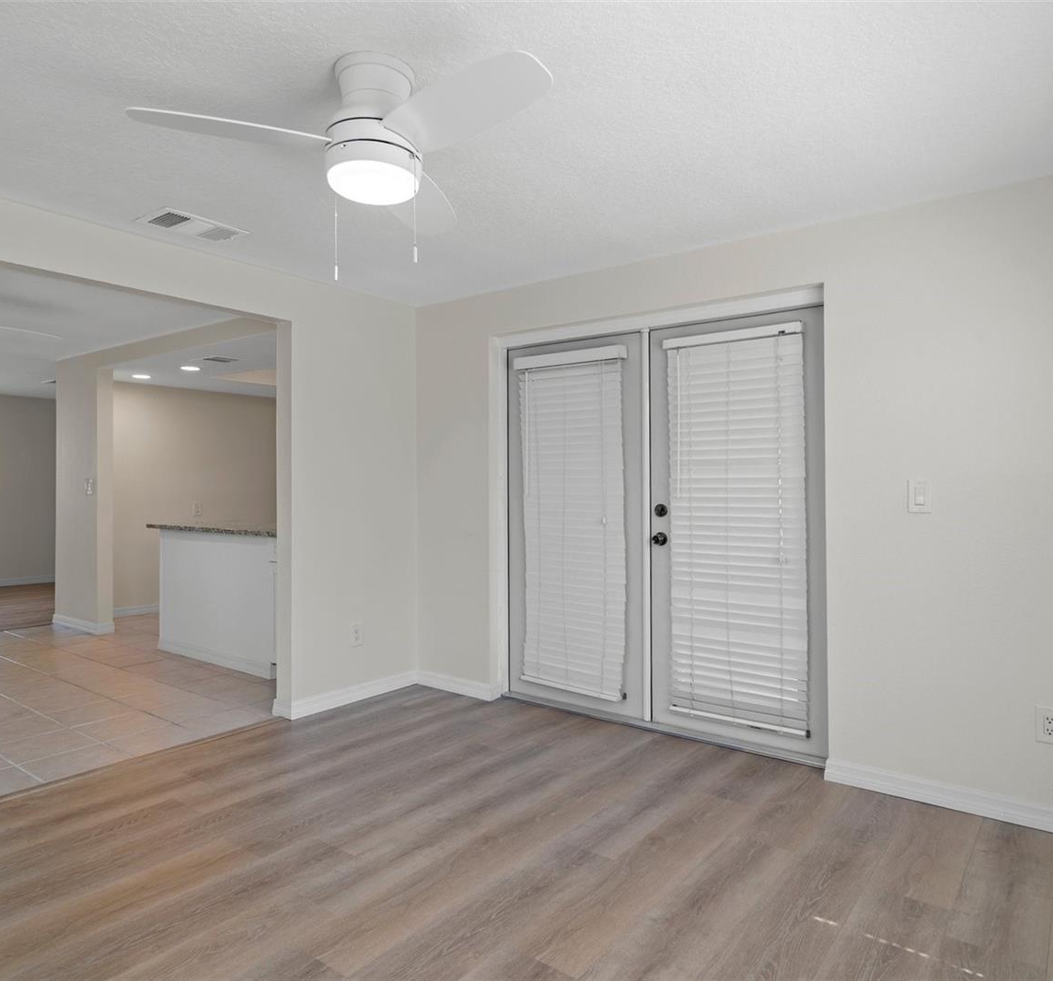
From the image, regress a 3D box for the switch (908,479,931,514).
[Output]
[{"bbox_3d":[1.525,0.023,2.695,0.081,0.125,0.011,0,0,36],"label":"switch"}]

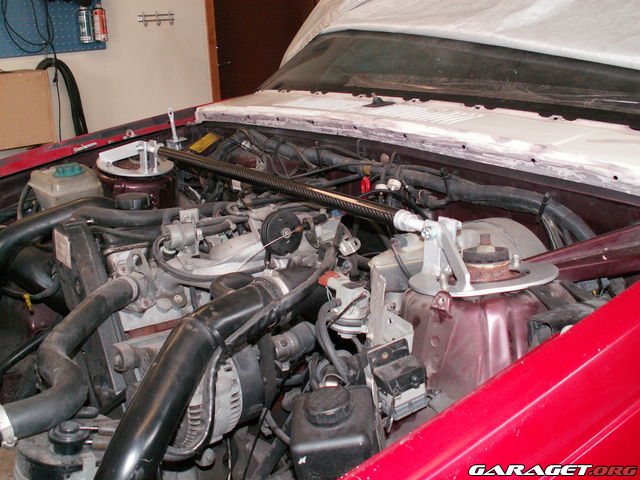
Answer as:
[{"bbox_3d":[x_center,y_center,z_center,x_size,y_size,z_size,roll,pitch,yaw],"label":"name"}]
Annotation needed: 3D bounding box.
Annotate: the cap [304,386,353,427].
[{"bbox_3d":[0.010,0.201,0.780,0.056,0.023,0.056,-1,17,0],"label":"cap"}]

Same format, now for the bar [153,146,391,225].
[{"bbox_3d":[-0.129,-0.119,1.214,0.028,0.028,0.760,-15,23,-37],"label":"bar"}]

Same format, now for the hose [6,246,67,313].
[{"bbox_3d":[-0.559,0.080,1.280,0.100,0.110,0.130,-15,22,-37],"label":"hose"}]

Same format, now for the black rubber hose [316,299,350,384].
[{"bbox_3d":[0.018,0.137,0.870,0.042,0.112,0.036,-15,22,-37],"label":"black rubber hose"}]

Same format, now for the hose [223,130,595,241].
[{"bbox_3d":[0.112,-0.136,1.314,0.060,0.095,0.930,-15,22,-37],"label":"hose"}]

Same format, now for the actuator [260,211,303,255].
[{"bbox_3d":[-0.062,-0.012,1.040,0.070,0.070,0.028,-15,22,-37],"label":"actuator"}]

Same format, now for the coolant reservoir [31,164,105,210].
[{"bbox_3d":[-0.609,-0.084,1.547,0.140,0.160,0.135,-15,22,-37],"label":"coolant reservoir"}]

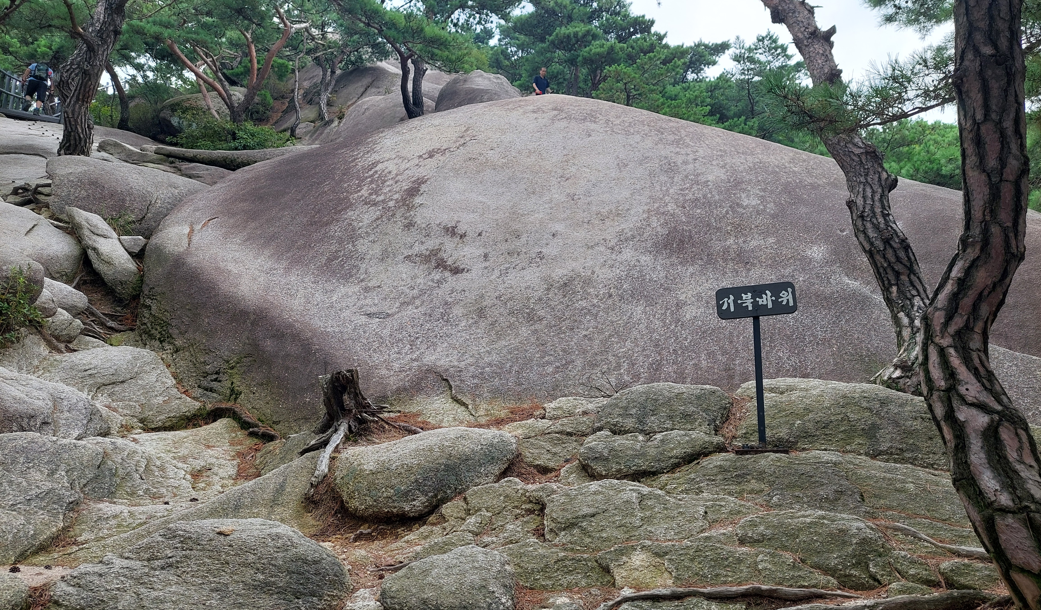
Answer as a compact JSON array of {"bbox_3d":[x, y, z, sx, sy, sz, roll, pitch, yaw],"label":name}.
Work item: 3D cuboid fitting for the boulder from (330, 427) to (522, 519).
[{"bbox_3d":[-0.604,1.061,4.750,1.120,0.480,0.620,3,-9,-18],"label":"boulder"}]

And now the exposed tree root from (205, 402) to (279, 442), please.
[{"bbox_3d":[-2.230,0.925,6.000,0.600,0.240,0.280,-2,-9,15],"label":"exposed tree root"}]

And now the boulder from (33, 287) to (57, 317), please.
[{"bbox_3d":[-4.877,-0.029,7.700,0.250,0.280,0.280,7,-12,-32],"label":"boulder"}]

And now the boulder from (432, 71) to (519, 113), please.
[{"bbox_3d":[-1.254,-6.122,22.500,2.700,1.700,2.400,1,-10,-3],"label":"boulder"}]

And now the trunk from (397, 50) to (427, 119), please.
[{"bbox_3d":[-2.328,-4.699,16.000,0.520,1.500,0.400,0,-9,0],"label":"trunk"}]

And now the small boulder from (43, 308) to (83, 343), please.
[{"bbox_3d":[-4.686,0.212,7.700,0.360,0.330,0.360,6,-12,-31],"label":"small boulder"}]

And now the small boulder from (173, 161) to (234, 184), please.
[{"bbox_3d":[-5.309,-2.215,12.600,1.100,0.340,0.800,0,-9,0],"label":"small boulder"}]

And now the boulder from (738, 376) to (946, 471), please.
[{"bbox_3d":[2.665,0.975,6.150,1.750,0.680,0.950,-1,-9,5],"label":"boulder"}]

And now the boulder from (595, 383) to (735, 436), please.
[{"bbox_3d":[1.120,0.827,5.900,1.070,0.420,0.650,-2,-10,11],"label":"boulder"}]

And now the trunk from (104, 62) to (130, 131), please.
[{"bbox_3d":[-9.629,-4.995,18.000,0.600,1.680,0.400,0,-9,0],"label":"trunk"}]

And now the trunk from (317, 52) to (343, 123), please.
[{"bbox_3d":[-4.820,-5.498,19.000,0.620,1.850,0.500,3,-10,-15],"label":"trunk"}]

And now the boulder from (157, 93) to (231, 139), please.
[{"bbox_3d":[-7.790,-4.603,18.300,2.000,1.200,1.500,0,-9,0],"label":"boulder"}]

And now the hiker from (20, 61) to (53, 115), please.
[{"bbox_3d":[-10.611,-4.757,16.500,0.560,1.380,0.650,7,-12,-34],"label":"hiker"}]

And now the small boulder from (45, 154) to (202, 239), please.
[{"bbox_3d":[-5.722,-1.591,11.100,2.300,1.150,1.500,-2,-9,10],"label":"small boulder"}]

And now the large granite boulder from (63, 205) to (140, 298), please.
[{"bbox_3d":[-4.888,-0.605,8.800,0.800,1.000,0.600,0,-9,0],"label":"large granite boulder"}]

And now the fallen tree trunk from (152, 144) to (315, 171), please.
[{"bbox_3d":[-5.218,-2.724,13.800,3.100,0.420,0.750,0,-9,0],"label":"fallen tree trunk"}]

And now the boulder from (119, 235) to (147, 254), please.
[{"bbox_3d":[-4.959,-0.774,9.600,0.400,0.230,0.320,0,-9,0],"label":"boulder"}]

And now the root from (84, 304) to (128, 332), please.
[{"bbox_3d":[-4.354,0.141,7.900,0.420,0.220,0.350,6,-11,-29],"label":"root"}]

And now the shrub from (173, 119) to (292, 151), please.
[{"bbox_3d":[-5.785,-3.416,15.000,2.150,0.650,1.100,4,-11,-22],"label":"shrub"}]

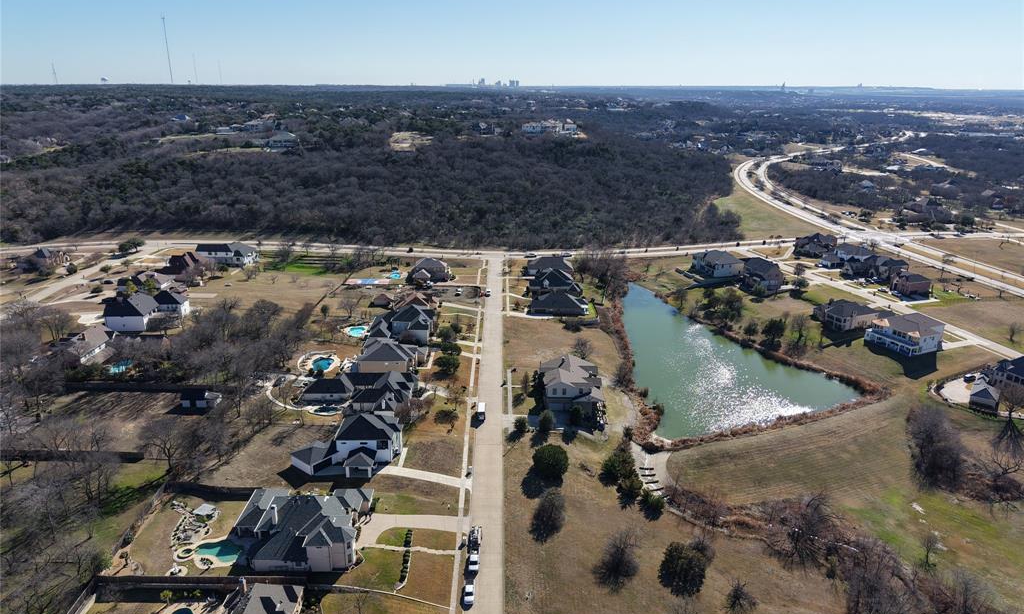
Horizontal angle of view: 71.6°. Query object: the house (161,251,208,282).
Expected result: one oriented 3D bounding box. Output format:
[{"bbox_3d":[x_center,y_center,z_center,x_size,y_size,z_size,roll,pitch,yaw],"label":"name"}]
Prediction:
[{"bbox_3d":[-180.420,-25.730,397.150,24.000,8.500,24.000,0,17,-1],"label":"house"}]

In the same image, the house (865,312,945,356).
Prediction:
[{"bbox_3d":[155.770,9.400,280.900,18.500,10.500,21.000,-8,19,-24],"label":"house"}]

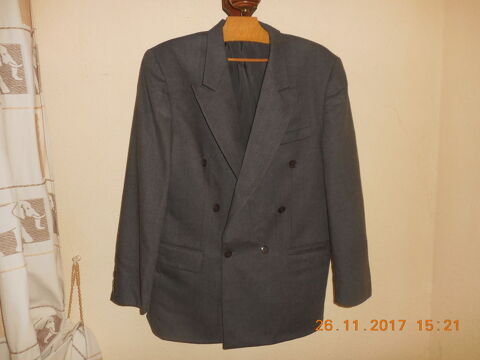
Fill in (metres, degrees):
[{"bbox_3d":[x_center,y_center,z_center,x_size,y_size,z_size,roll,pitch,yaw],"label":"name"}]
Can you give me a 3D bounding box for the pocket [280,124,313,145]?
[{"bbox_3d":[0.139,-0.112,0.850,0.080,0.045,0.015,-1,5,-8],"label":"pocket"}]

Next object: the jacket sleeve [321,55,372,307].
[{"bbox_3d":[0.280,0.001,0.910,0.115,0.650,0.150,-4,5,-4],"label":"jacket sleeve"}]

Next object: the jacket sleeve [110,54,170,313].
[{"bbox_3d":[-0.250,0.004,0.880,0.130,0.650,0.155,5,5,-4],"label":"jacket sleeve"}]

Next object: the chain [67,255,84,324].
[{"bbox_3d":[-0.460,0.306,0.970,0.050,0.195,0.020,0,5,-3],"label":"chain"}]

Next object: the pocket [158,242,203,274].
[{"bbox_3d":[-0.153,0.195,0.870,0.130,0.068,0.020,4,5,2],"label":"pocket"}]

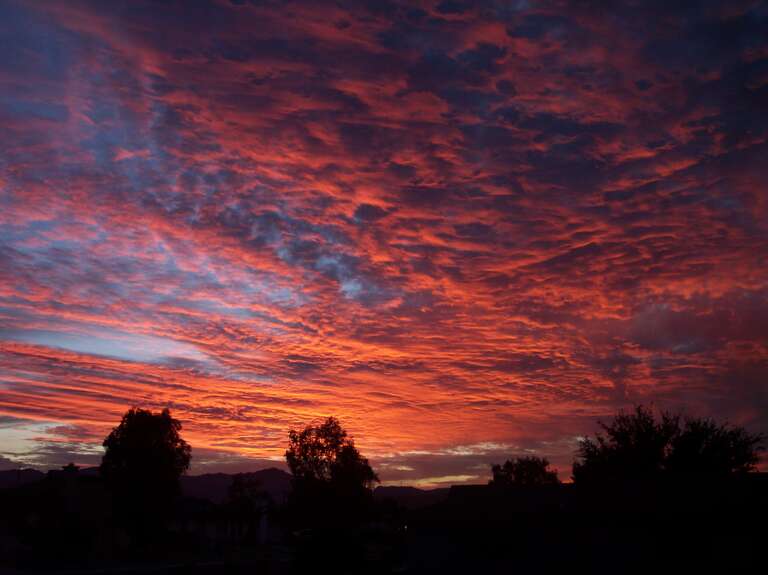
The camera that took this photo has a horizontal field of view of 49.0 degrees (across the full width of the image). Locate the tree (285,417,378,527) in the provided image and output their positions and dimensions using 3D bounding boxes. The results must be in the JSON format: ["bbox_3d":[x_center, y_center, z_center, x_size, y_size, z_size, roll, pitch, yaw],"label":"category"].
[{"bbox_3d":[-2.298,8.642,36.018,3.990,6.240,3.790,0,-16,0],"label":"tree"}]

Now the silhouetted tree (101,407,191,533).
[{"bbox_3d":[-11.324,9.061,39.020,4.150,7.100,3.940,0,-16,0],"label":"silhouetted tree"}]

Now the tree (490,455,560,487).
[{"bbox_3d":[9.921,14.871,58.159,4.760,6.590,4.520,0,-16,0],"label":"tree"}]

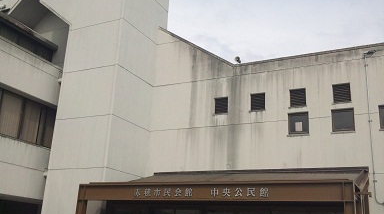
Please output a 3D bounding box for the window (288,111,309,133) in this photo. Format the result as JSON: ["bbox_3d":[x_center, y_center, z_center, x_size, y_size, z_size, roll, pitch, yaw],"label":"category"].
[{"bbox_3d":[3.490,0.549,14.020,0.662,0.819,0.110,-6,-19,27],"label":"window"}]

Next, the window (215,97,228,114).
[{"bbox_3d":[1.077,-0.042,15.535,0.552,0.699,0.110,-6,-19,27],"label":"window"}]

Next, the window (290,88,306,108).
[{"bbox_3d":[3.538,-0.298,14.280,0.552,0.699,0.110,-6,-19,27],"label":"window"}]

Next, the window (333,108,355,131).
[{"bbox_3d":[4.730,0.418,13.388,0.662,0.819,0.110,-6,-19,27],"label":"window"}]

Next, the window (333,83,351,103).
[{"bbox_3d":[4.778,-0.430,13.648,0.552,0.699,0.110,-6,-19,27],"label":"window"}]

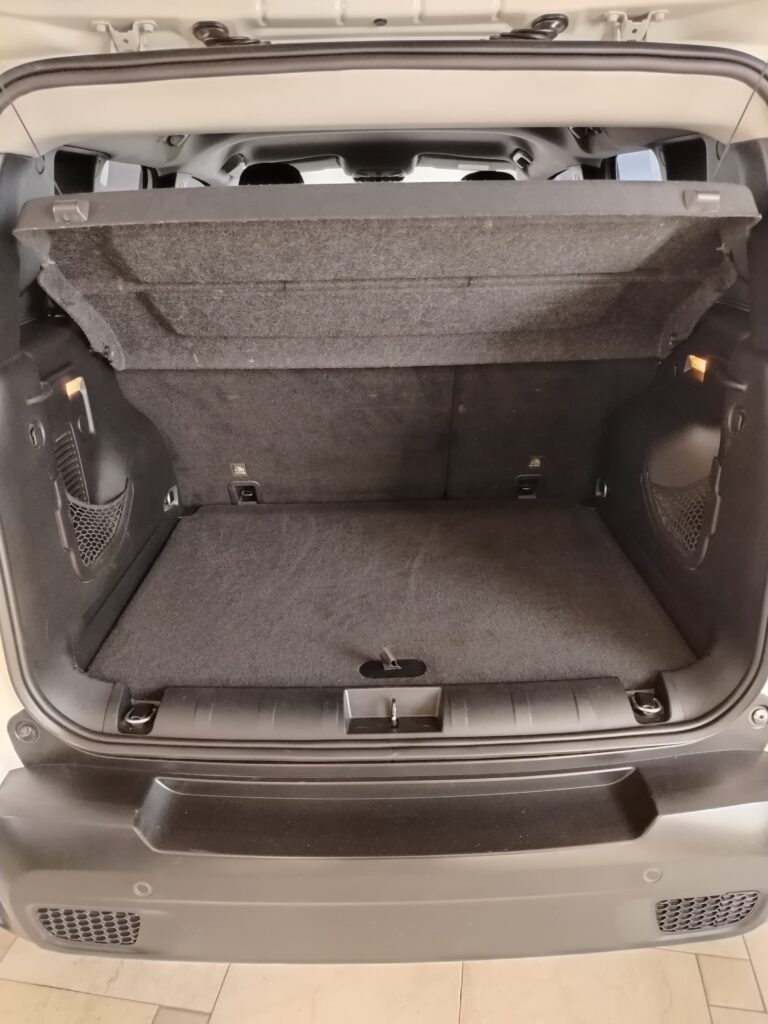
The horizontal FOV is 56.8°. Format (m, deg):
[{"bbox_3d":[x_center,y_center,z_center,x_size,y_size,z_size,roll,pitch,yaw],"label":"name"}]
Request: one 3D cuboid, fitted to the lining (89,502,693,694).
[{"bbox_3d":[0.011,0.142,1.418,0.983,0.040,0.714,-1,25,0],"label":"lining"}]

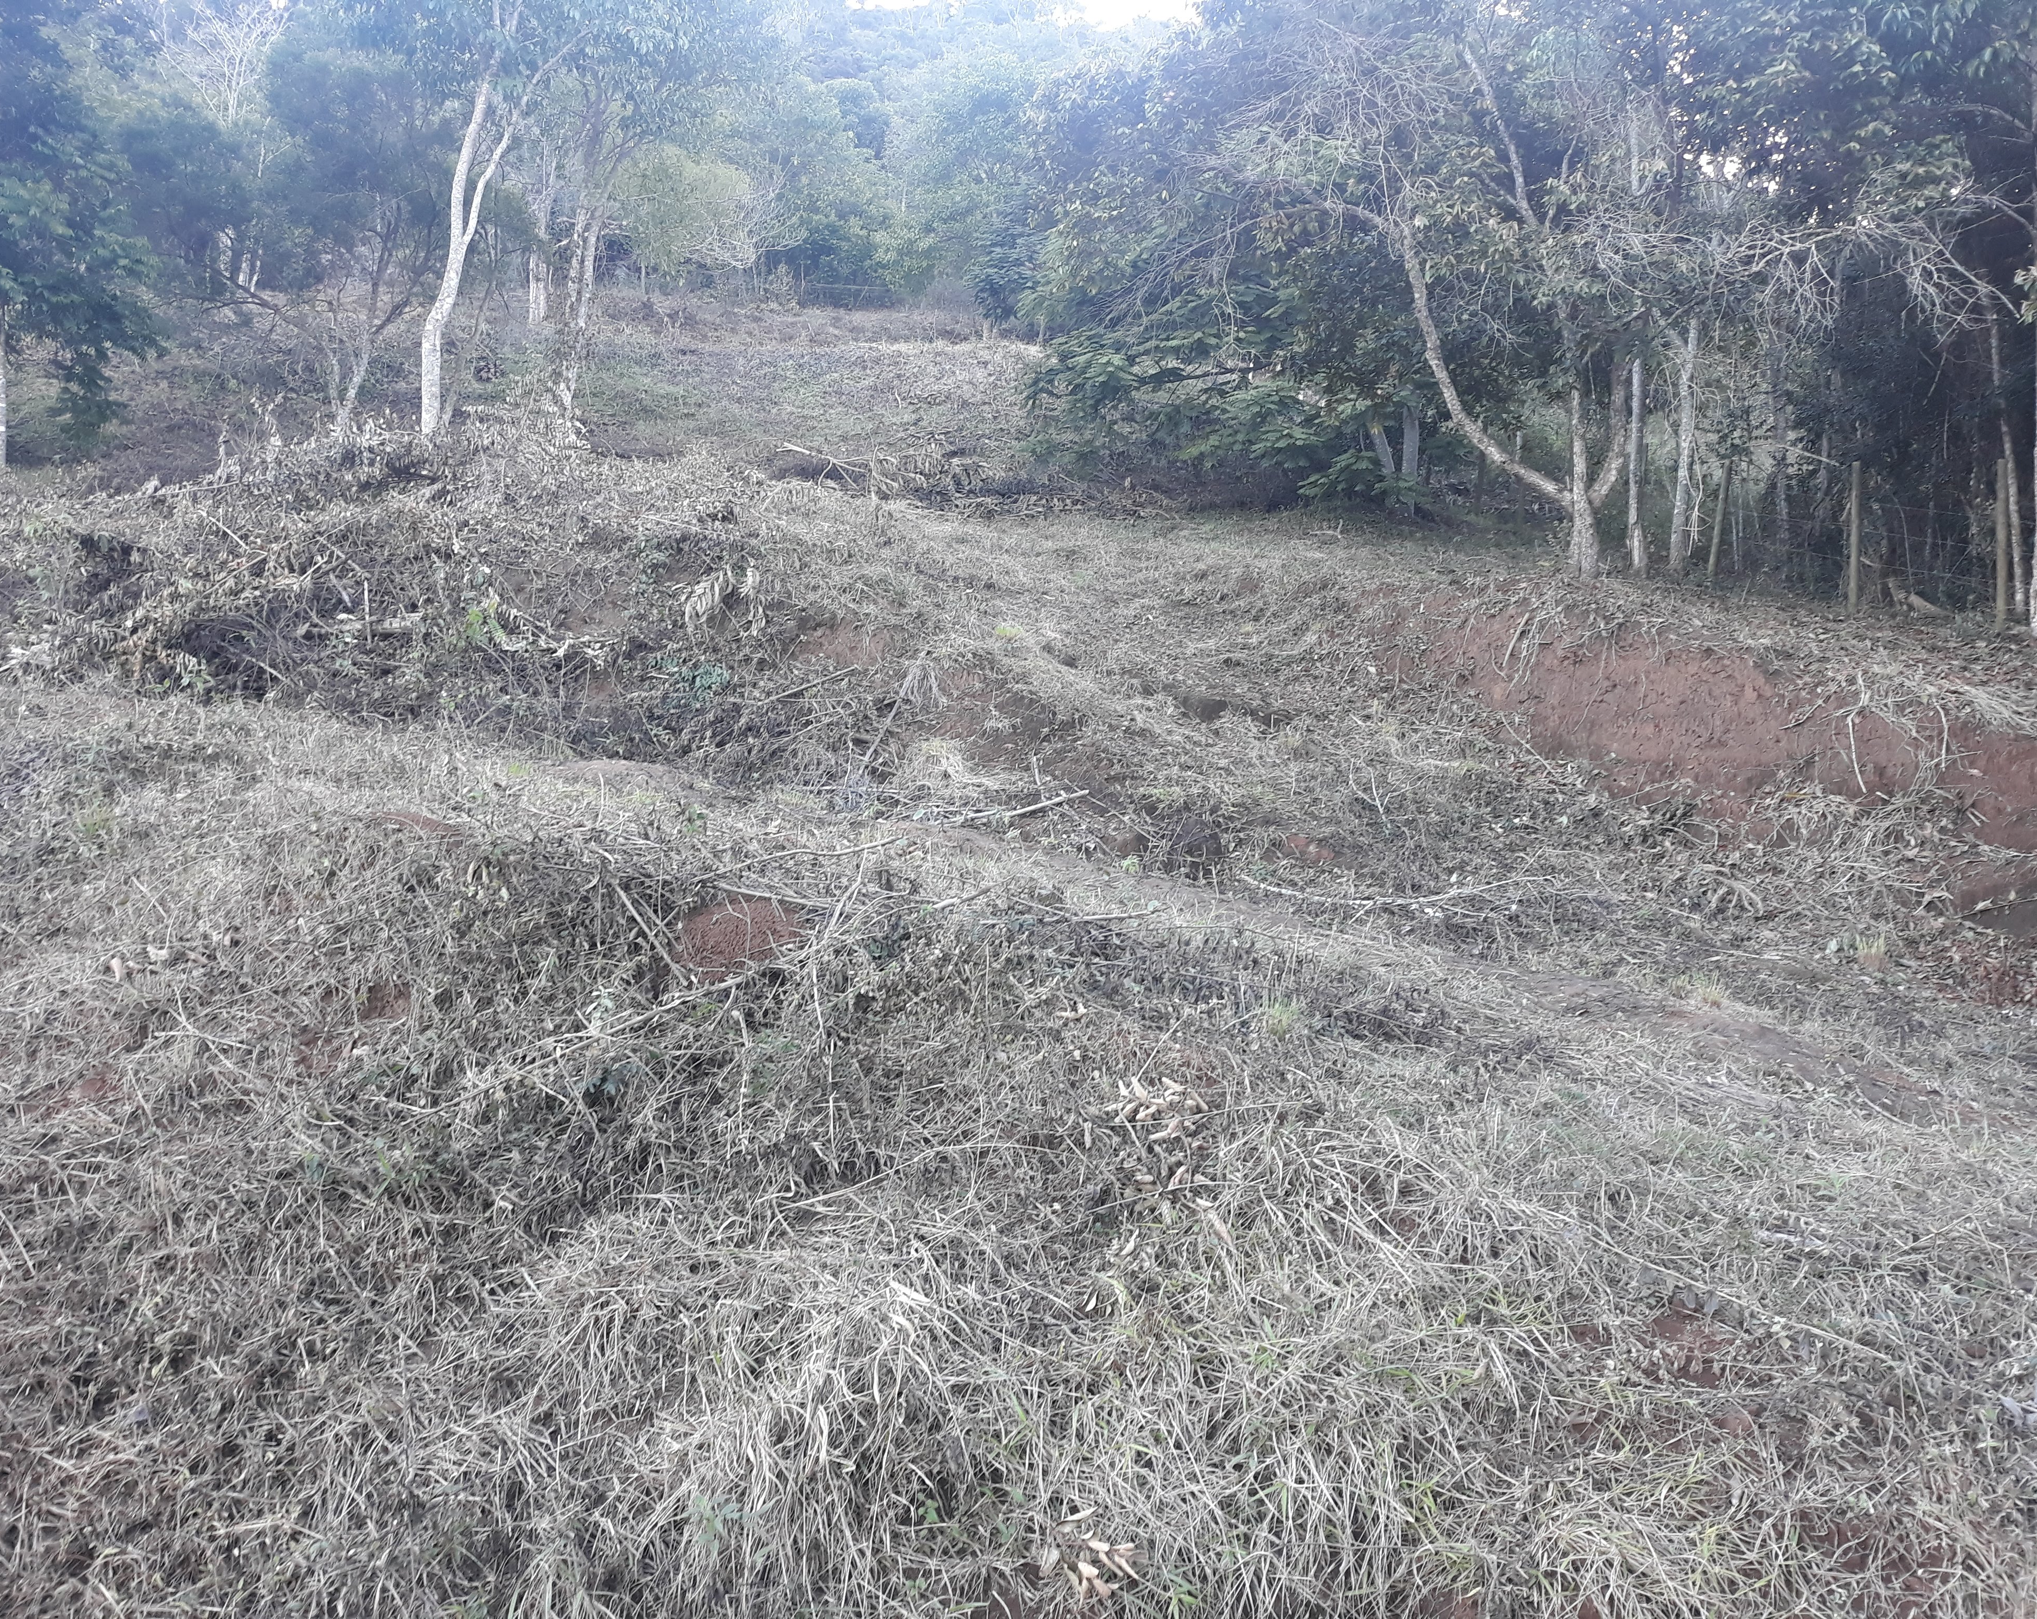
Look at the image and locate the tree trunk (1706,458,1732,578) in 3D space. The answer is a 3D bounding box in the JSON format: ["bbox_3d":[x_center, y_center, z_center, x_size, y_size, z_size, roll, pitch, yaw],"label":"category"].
[{"bbox_3d":[8.448,-3.518,20.300,0.316,1.444,0.200,0,2,0],"label":"tree trunk"}]

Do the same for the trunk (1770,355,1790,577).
[{"bbox_3d":[9.497,-4.280,21.000,0.245,2.776,0.220,0,2,0],"label":"trunk"}]

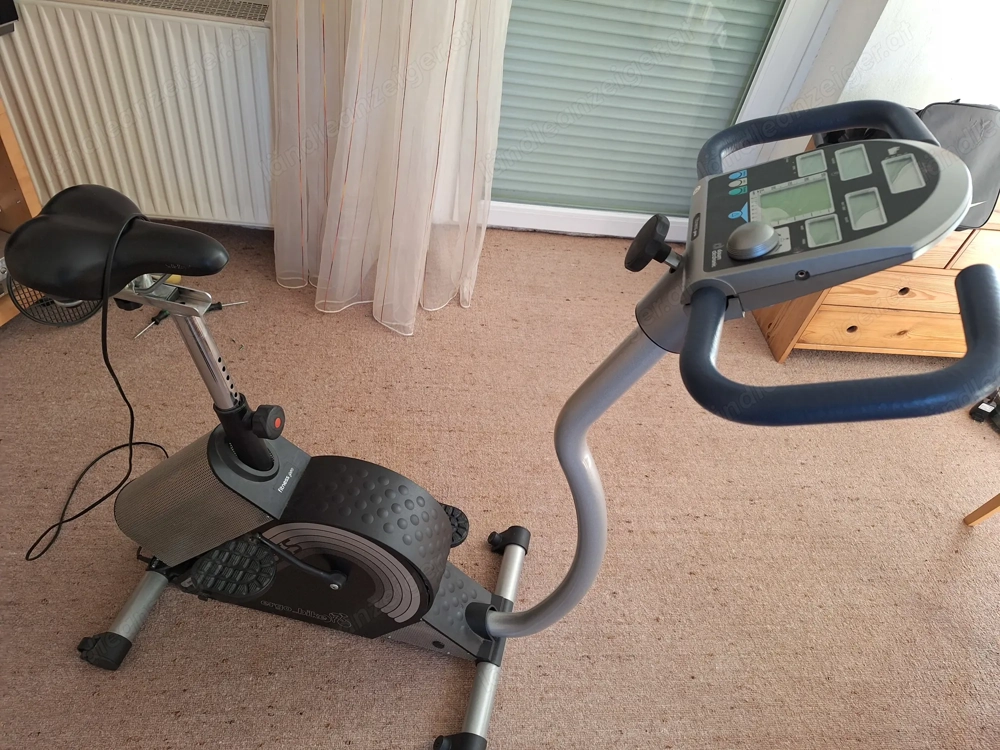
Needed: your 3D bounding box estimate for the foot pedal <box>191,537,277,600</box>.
[{"bbox_3d":[-0.452,0.340,1.147,0.133,0.030,0.102,14,44,1],"label":"foot pedal"}]

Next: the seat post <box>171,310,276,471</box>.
[{"bbox_3d":[-0.448,0.037,1.092,0.059,0.350,0.055,6,44,11],"label":"seat post"}]

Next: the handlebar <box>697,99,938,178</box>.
[{"bbox_3d":[0.369,-0.285,0.810,0.246,0.044,0.179,-7,33,20],"label":"handlebar"}]

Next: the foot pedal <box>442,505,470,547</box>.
[{"bbox_3d":[-0.138,0.333,1.471,0.133,0.030,0.102,14,44,1],"label":"foot pedal"}]

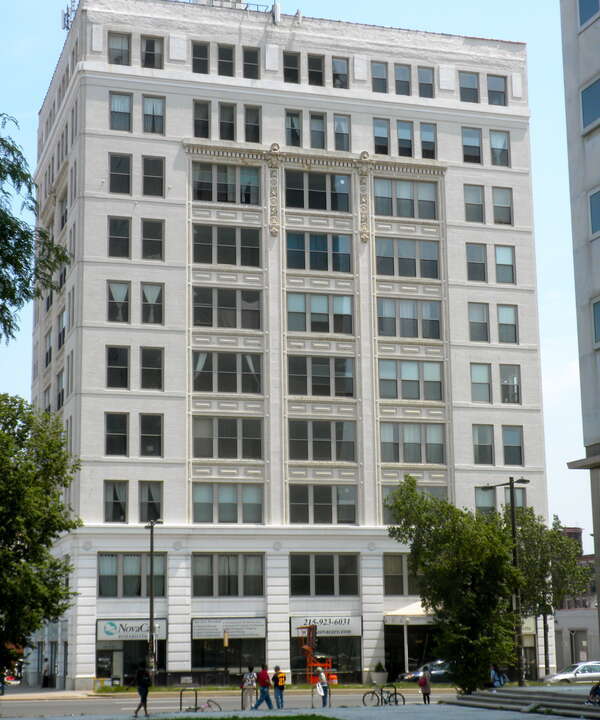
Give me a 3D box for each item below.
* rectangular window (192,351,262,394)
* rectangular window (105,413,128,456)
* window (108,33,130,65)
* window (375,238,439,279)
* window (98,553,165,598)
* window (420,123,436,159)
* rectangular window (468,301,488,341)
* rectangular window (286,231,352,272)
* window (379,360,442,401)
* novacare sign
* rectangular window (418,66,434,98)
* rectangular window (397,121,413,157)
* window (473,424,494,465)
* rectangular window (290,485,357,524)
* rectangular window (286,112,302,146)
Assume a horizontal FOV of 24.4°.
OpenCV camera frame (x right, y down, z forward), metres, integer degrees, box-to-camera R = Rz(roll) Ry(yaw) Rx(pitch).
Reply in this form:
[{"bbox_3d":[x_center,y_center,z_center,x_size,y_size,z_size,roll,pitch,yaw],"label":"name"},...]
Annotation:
[{"bbox_3d":[-4.197,0.730,80.982,4.199,2.456,0.200,3,-11,-17],"label":"rectangular window"},{"bbox_3d":[-10.148,4.132,76.970,1.267,2.406,0.220,3,-12,-17],"label":"rectangular window"},{"bbox_3d":[-10.570,-18.262,81.327,1.329,1.976,0.220,3,-12,-17],"label":"window"},{"bbox_3d":[6.547,-6.150,84.332,4.168,2.382,0.220,3,-12,-17],"label":"window"},{"bbox_3d":[-9.513,12.222,78.822,3.855,2.477,0.150,3,-12,-17],"label":"window"},{"bbox_3d":[8.008,-13.622,86.294,1.028,2.270,0.220,3,-12,-17],"label":"window"},{"bbox_3d":[11.661,-2.402,90.331,1.431,2.565,0.250,3,-12,-17],"label":"rectangular window"},{"bbox_3d":[1.246,-6.800,87.882,4.403,2.550,0.250,3,-12,-17],"label":"rectangular window"},{"bbox_3d":[6.771,1.305,84.140,4.195,2.462,0.200,3,-12,-17],"label":"window"},{"bbox_3d":[-9.725,15.647,80.519,4.161,1.246,0.200,3,-11,-17],"label":"novacare sign"},{"bbox_3d":[7.941,-17.431,87.037,1.037,1.958,0.220,3,-12,-17],"label":"rectangular window"},{"bbox_3d":[6.829,-14.248,89.456,1.043,2.369,0.150,3,-12,-17],"label":"rectangular window"},{"bbox_3d":[11.228,5.220,84.747,1.387,2.447,0.200,3,-12,-17],"label":"window"},{"bbox_3d":[1.372,8.331,79.785,4.090,2.183,0.220,3,-12,-17],"label":"rectangular window"},{"bbox_3d":[-0.365,-14.557,87.226,1.035,2.368,0.150,3,-12,-17],"label":"rectangular window"}]

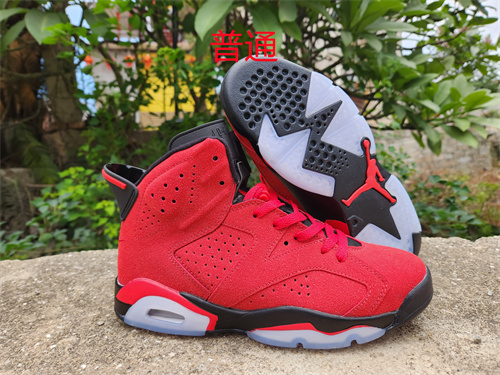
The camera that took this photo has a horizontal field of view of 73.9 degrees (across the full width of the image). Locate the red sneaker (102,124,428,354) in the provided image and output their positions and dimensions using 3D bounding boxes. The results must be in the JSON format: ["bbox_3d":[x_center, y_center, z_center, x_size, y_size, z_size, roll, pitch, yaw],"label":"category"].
[{"bbox_3d":[0.010,0.030,0.311,0.308,0.187,0.112,0,9,5],"label":"red sneaker"}]

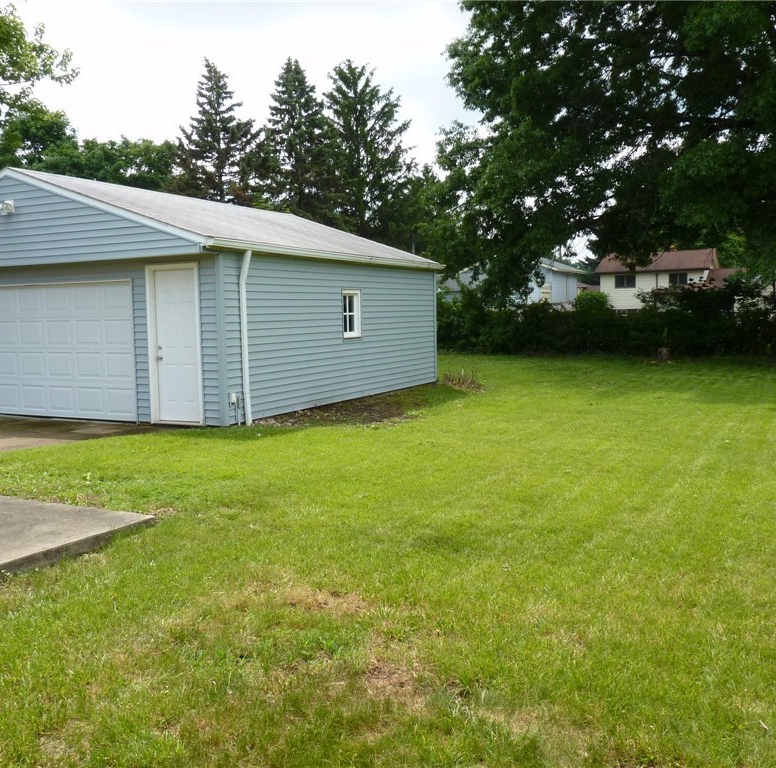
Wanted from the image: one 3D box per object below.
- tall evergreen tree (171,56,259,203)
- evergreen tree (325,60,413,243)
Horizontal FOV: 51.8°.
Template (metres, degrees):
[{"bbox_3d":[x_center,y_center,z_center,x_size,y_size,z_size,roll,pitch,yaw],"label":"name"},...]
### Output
[{"bbox_3d":[-8.088,-8.496,37.795,4.700,13.486,4.700,2,6,27],"label":"tall evergreen tree"},{"bbox_3d":[-0.887,-7.897,35.278,4.800,12.483,4.800,2,6,27],"label":"evergreen tree"}]

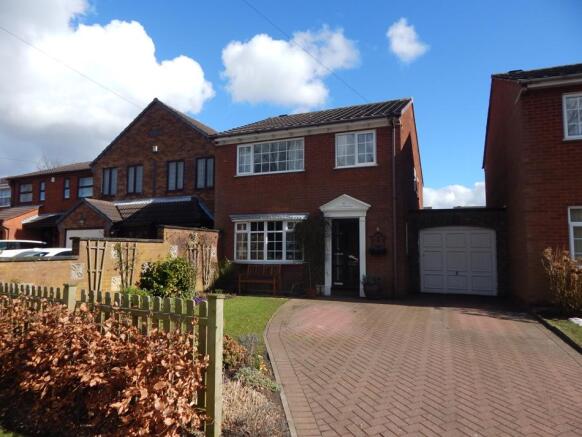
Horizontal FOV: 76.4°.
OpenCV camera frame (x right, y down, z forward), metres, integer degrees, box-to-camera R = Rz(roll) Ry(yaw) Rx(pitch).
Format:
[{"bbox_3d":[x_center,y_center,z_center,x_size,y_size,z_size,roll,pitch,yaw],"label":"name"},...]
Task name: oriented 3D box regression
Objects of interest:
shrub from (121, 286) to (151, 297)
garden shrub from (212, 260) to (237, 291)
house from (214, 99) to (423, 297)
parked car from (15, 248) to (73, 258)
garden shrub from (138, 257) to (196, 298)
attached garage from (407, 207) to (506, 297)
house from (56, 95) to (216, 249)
[{"bbox_3d":[-3.436,1.722,8.121,0.600,0.450,0.520,-2,-4,22],"label":"shrub"},{"bbox_3d":[-1.998,1.711,11.136,0.720,1.020,0.650,-2,-4,22],"label":"garden shrub"},{"bbox_3d":[1.904,-1.067,14.958,5.950,7.060,9.300,-2,-4,22],"label":"house"},{"bbox_3d":[-6.932,1.590,11.015,1.750,1.440,4.150,-2,-4,22],"label":"parked car"},{"bbox_3d":[-3.005,1.482,8.941,1.300,1.080,1.200,-2,-4,22],"label":"garden shrub"},{"bbox_3d":[5.740,1.087,13.057,2.580,2.450,5.400,-2,-4,22],"label":"attached garage"},{"bbox_3d":[-4.549,-1.095,18.398,7.400,7.550,10.100,-2,-4,22],"label":"house"}]

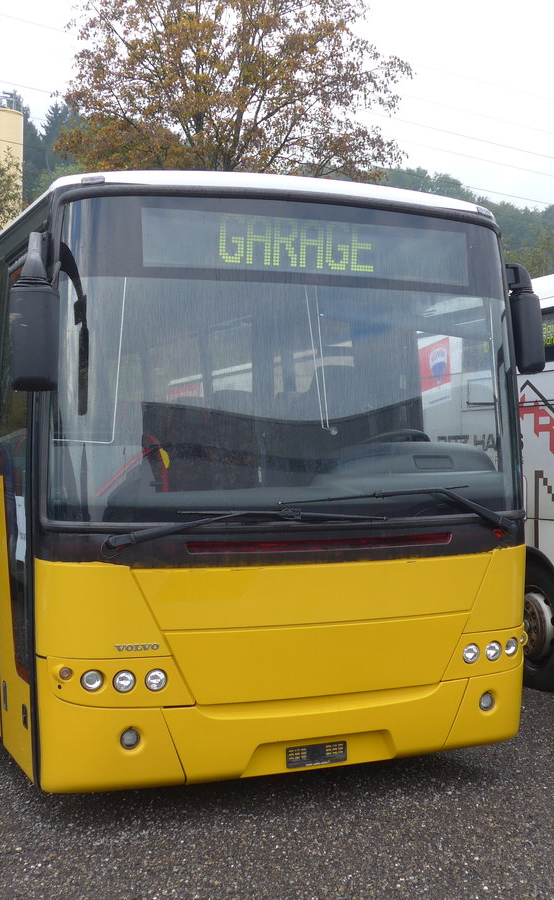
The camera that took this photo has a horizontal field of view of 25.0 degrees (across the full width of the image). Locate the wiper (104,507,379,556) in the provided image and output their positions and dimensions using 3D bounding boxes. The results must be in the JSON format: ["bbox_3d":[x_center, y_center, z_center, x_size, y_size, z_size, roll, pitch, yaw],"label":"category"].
[{"bbox_3d":[-0.114,0.353,5.602,1.330,0.200,0.160,0,0,-23],"label":"wiper"}]

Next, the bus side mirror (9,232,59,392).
[{"bbox_3d":[-1.036,-0.590,5.351,0.200,0.680,0.180,0,0,-23],"label":"bus side mirror"}]

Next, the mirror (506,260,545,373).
[{"bbox_3d":[1.307,-0.682,6.524,0.190,0.590,0.170,0,0,-23],"label":"mirror"}]

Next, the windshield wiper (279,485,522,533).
[{"bbox_3d":[0.606,0.287,5.939,1.290,0.230,0.160,0,0,-23],"label":"windshield wiper"}]

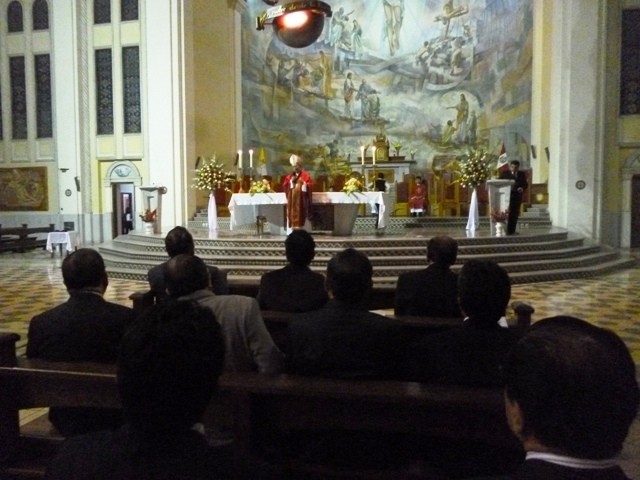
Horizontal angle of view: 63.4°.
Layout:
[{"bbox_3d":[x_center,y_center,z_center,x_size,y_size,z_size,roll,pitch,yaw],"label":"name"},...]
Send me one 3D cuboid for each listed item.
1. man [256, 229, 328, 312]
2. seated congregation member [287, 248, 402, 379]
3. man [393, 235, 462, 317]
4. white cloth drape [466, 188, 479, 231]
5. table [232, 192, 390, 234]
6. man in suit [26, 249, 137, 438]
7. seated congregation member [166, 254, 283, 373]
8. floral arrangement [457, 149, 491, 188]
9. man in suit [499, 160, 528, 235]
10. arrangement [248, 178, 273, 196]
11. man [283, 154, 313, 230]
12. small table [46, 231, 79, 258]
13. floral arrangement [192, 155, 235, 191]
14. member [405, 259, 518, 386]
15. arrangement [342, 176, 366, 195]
[{"bbox_3d":[-0.112,0.563,3.335,0.470,1.290,0.720,0,3,7],"label":"man"},{"bbox_3d":[0.135,0.646,2.234,0.480,1.250,0.720,0,3,7],"label":"seated congregation member"},{"bbox_3d":[0.682,0.620,3.018,0.500,1.290,0.780,0,3,8],"label":"man"},{"bbox_3d":[4.132,-0.819,14.000,0.350,1.120,0.320,1,4,15],"label":"white cloth drape"},{"bbox_3d":[-0.269,-0.588,12.650,3.750,1.010,1.150,0,3,5],"label":"table"},{"bbox_3d":[-0.910,0.647,2.284,0.490,1.250,0.750,0,3,7],"label":"man in suit"},{"bbox_3d":[-0.356,0.678,2.078,0.520,1.290,0.780,0,3,8],"label":"seated congregation member"},{"bbox_3d":[3.914,-1.823,13.200,0.860,1.000,0.800,0,3,7],"label":"floral arrangement"},{"bbox_3d":[4.433,-0.957,11.800,0.580,1.700,0.420,1,4,22],"label":"man in suit"},{"bbox_3d":[-1.419,-1.252,12.350,0.570,0.430,0.420,0,3,5],"label":"arrangement"},{"bbox_3d":[-0.524,-0.993,12.050,0.680,1.880,0.500,0,3,5],"label":"man"},{"bbox_3d":[-7.943,0.157,16.000,0.680,0.780,0.660,0,3,3],"label":"small table"},{"bbox_3d":[-3.086,-1.956,15.000,1.180,1.030,0.950,0,3,5],"label":"floral arrangement"},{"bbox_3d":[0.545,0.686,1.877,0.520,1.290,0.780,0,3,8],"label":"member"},{"bbox_3d":[0.826,-1.305,12.400,0.560,0.430,0.420,0,3,7],"label":"arrangement"}]

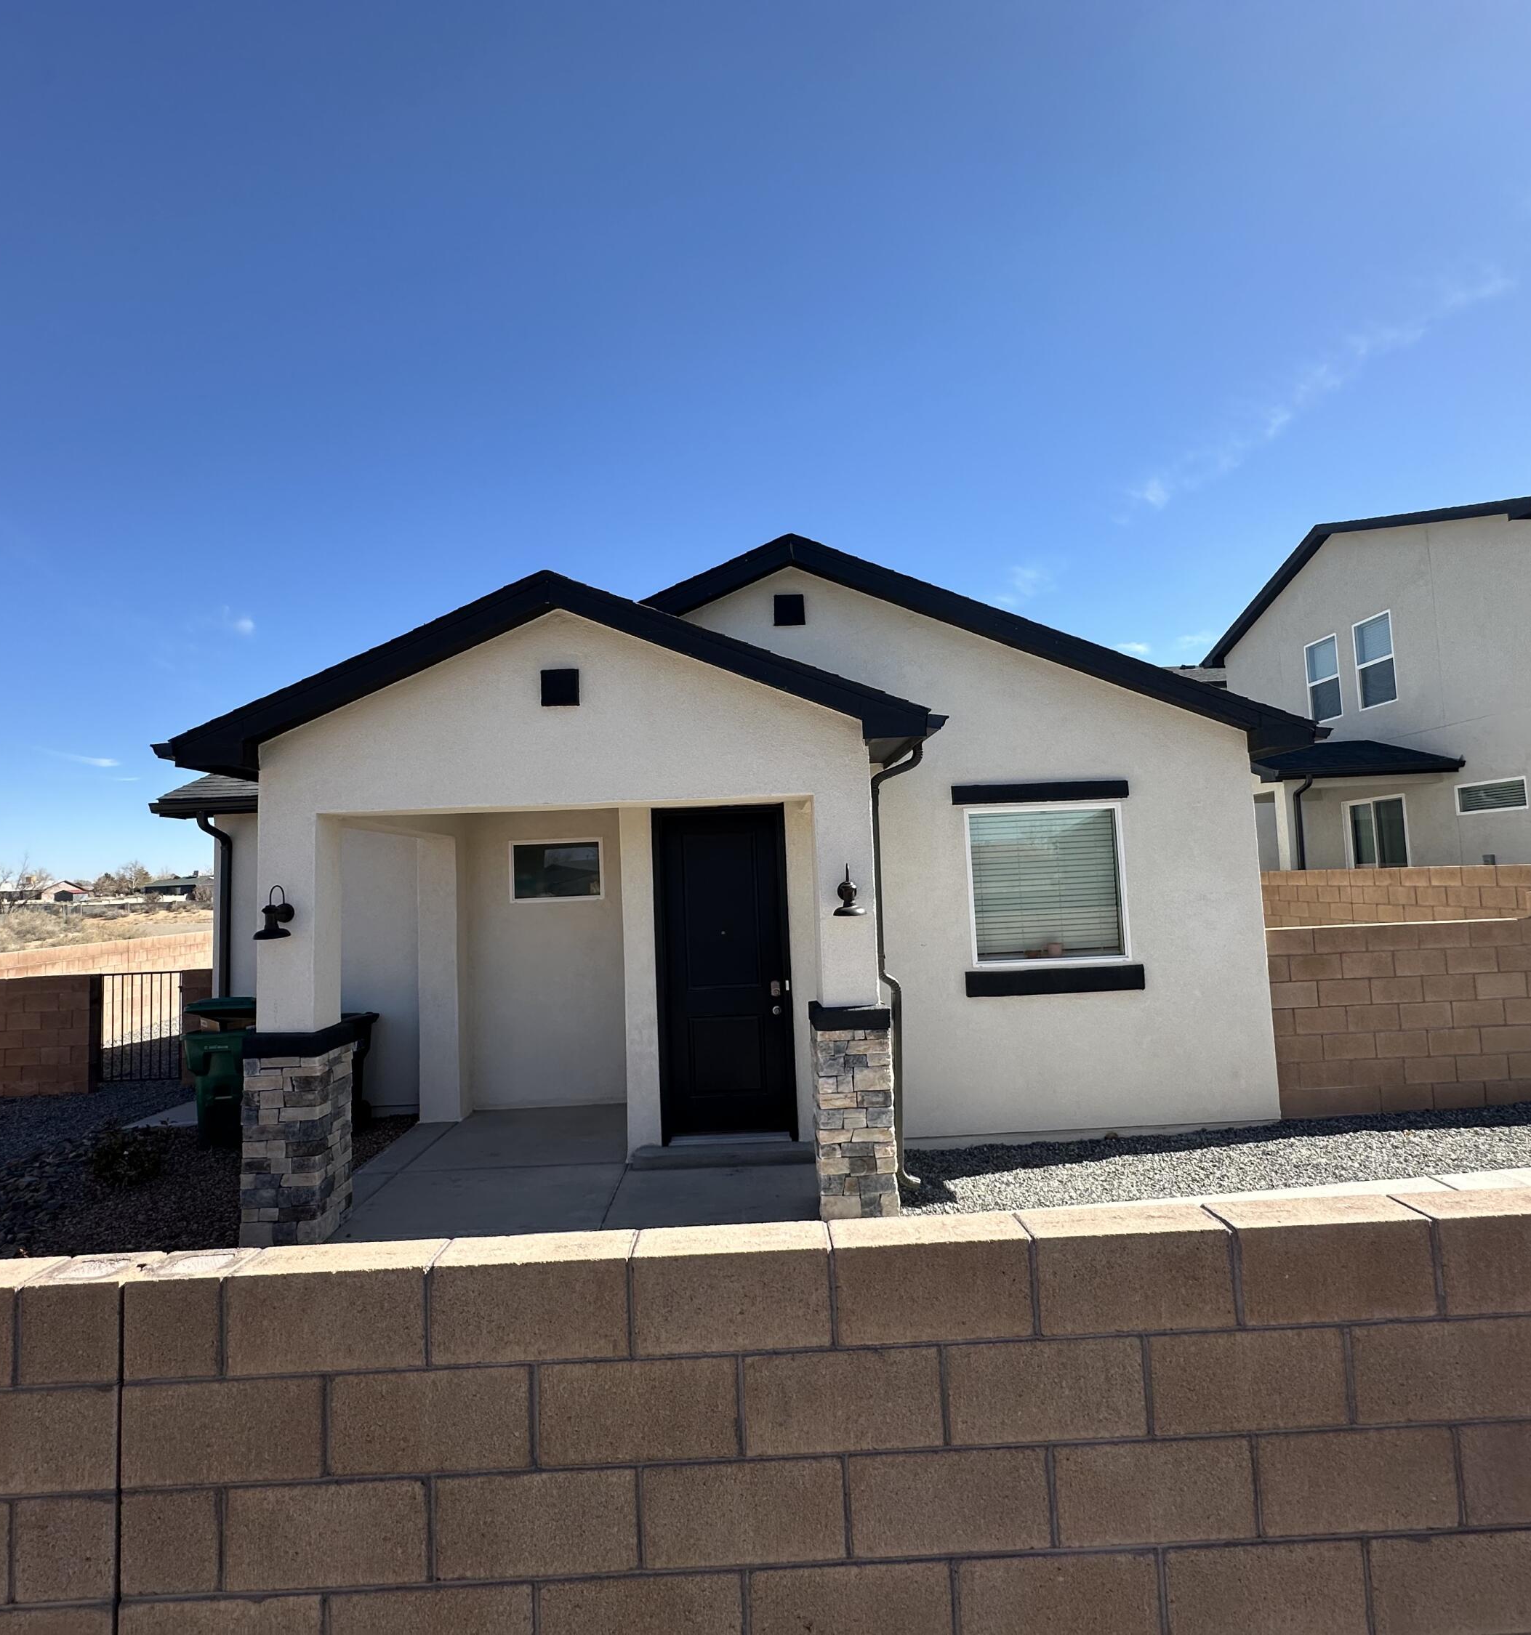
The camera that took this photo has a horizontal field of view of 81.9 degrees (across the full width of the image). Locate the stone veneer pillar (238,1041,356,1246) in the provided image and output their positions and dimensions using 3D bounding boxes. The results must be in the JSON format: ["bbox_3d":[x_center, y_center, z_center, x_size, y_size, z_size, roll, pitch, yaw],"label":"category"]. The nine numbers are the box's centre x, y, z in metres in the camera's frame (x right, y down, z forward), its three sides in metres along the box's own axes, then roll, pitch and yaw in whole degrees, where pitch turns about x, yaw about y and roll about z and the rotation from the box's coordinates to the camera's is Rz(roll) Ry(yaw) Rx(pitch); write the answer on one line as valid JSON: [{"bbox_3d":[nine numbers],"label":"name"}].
[{"bbox_3d":[-2.936,1.963,5.571,0.470,1.260,0.470,-2,-4,-1],"label":"stone veneer pillar"}]

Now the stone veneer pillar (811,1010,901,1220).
[{"bbox_3d":[0.553,1.823,5.632,0.470,1.260,0.470,-2,-4,-1],"label":"stone veneer pillar"}]

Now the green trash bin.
[{"bbox_3d":[-4.804,2.255,7.941,0.620,1.220,0.760,-1,-5,-21],"label":"green trash bin"}]

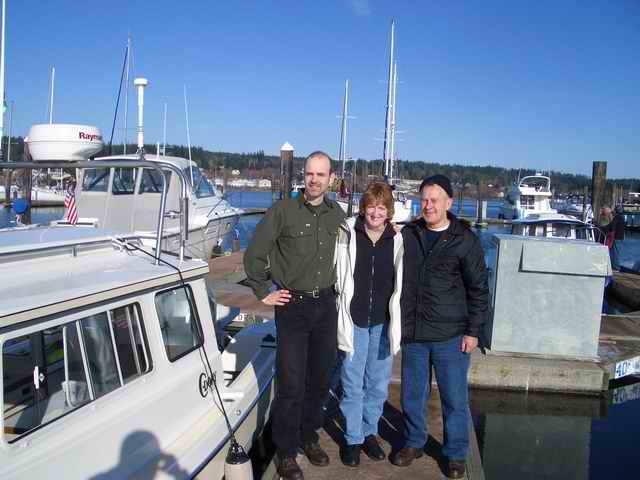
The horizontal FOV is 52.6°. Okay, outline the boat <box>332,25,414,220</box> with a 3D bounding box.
[{"bbox_3d":[4.845,-8.520,47.500,3.600,15.200,11.300,2,4,2],"label":"boat"}]

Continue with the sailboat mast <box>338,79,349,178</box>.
[{"bbox_3d":[1.707,-7.482,47.000,0.160,8.300,0.160,2,4,2],"label":"sailboat mast"}]

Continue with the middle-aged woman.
[{"bbox_3d":[0.293,0.490,3.830,0.470,1.650,0.330,2,4,2],"label":"middle-aged woman"}]

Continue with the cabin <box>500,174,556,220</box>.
[{"bbox_3d":[12.626,-2.561,39.000,3.000,2.700,2.400,-2,6,-40],"label":"cabin"}]

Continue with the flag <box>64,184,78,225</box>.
[{"bbox_3d":[-4.339,-0.620,11.300,0.270,0.700,0.150,2,4,0],"label":"flag"}]

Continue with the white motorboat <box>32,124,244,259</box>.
[{"bbox_3d":[-3.555,-0.467,14.700,2.600,3.000,7.200,4,5,22],"label":"white motorboat"}]

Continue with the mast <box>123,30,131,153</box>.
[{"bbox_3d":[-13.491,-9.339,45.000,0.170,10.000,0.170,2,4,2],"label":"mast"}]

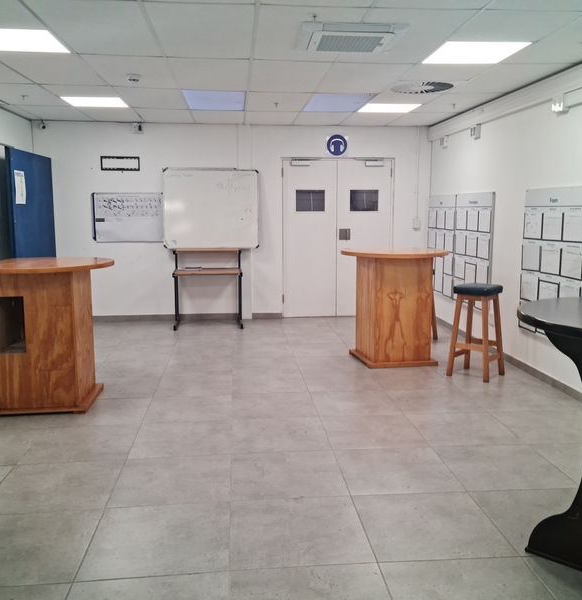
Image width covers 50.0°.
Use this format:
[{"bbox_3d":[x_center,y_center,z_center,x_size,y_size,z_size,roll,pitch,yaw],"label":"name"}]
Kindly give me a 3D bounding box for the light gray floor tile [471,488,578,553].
[{"bbox_3d":[1.240,1.034,2.928,0.600,0.012,0.600,-1,8,-5],"label":"light gray floor tile"}]

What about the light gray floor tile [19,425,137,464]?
[{"bbox_3d":[-1.277,0.888,3.862,0.600,0.012,0.600,-1,8,-5],"label":"light gray floor tile"}]

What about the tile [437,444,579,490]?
[{"bbox_3d":[1.168,0.933,3.485,0.600,0.012,0.600,-1,8,-5],"label":"tile"}]

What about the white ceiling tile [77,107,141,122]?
[{"bbox_3d":[-2.054,-2.118,7.121,0.605,0.020,0.973,-1,8,-5],"label":"white ceiling tile"}]

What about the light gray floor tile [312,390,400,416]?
[{"bbox_3d":[0.468,0.766,4.610,0.600,0.010,0.600,-1,8,-5],"label":"light gray floor tile"}]

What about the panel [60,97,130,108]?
[{"bbox_3d":[-1.981,-2.011,6.345,0.605,0.030,0.598,-1,8,-5],"label":"panel"}]

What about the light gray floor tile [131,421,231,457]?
[{"bbox_3d":[-0.675,0.871,3.914,0.600,0.010,0.600,-1,8,-5],"label":"light gray floor tile"}]

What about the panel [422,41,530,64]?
[{"bbox_3d":[1.239,-1.699,4.238,0.600,0.040,0.600,-1,8,-5],"label":"panel"}]

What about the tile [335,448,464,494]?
[{"bbox_3d":[0.573,0.939,3.427,0.600,0.010,0.600,-1,8,-5],"label":"tile"}]

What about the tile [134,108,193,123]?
[{"bbox_3d":[-1.457,-2.148,7.290,0.603,0.018,1.010,-1,8,-5],"label":"tile"}]

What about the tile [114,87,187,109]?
[{"bbox_3d":[-1.342,-1.958,6.097,0.600,0.018,1.200,-1,8,-5],"label":"tile"}]

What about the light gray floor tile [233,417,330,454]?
[{"bbox_3d":[-0.080,0.870,4.003,0.600,0.012,0.600,-1,8,-5],"label":"light gray floor tile"}]

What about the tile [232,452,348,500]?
[{"bbox_3d":[-0.027,0.953,3.378,0.600,0.012,0.600,-1,8,-5],"label":"tile"}]

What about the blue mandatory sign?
[{"bbox_3d":[0.591,-1.960,7.926,0.275,0.275,0.010,-1,8,-5],"label":"blue mandatory sign"}]

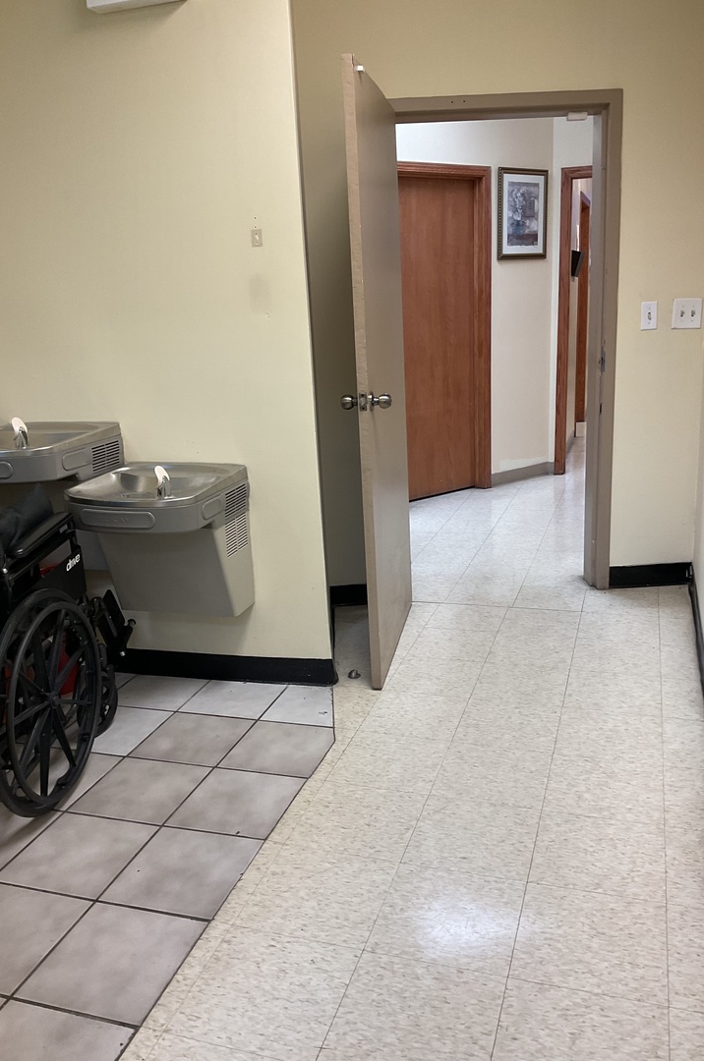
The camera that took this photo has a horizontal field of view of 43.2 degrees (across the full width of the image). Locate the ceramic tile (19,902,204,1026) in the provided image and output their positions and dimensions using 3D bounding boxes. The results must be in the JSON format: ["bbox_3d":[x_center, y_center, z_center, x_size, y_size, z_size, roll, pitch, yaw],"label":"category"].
[{"bbox_3d":[-0.508,0.925,1.913,0.296,0.010,0.304,2,16,18],"label":"ceramic tile"}]

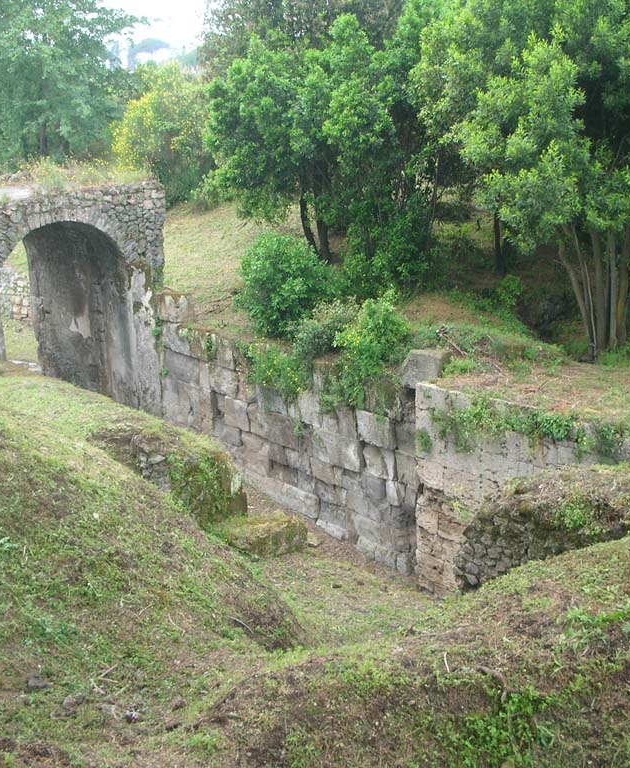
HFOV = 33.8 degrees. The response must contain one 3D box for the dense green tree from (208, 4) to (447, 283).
[{"bbox_3d":[0.270,-5.200,22.200,5.100,5.500,4.600,0,15,0],"label":"dense green tree"}]

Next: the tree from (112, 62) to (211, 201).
[{"bbox_3d":[-4.100,-6.650,27.700,2.900,3.700,2.800,0,15,0],"label":"tree"}]

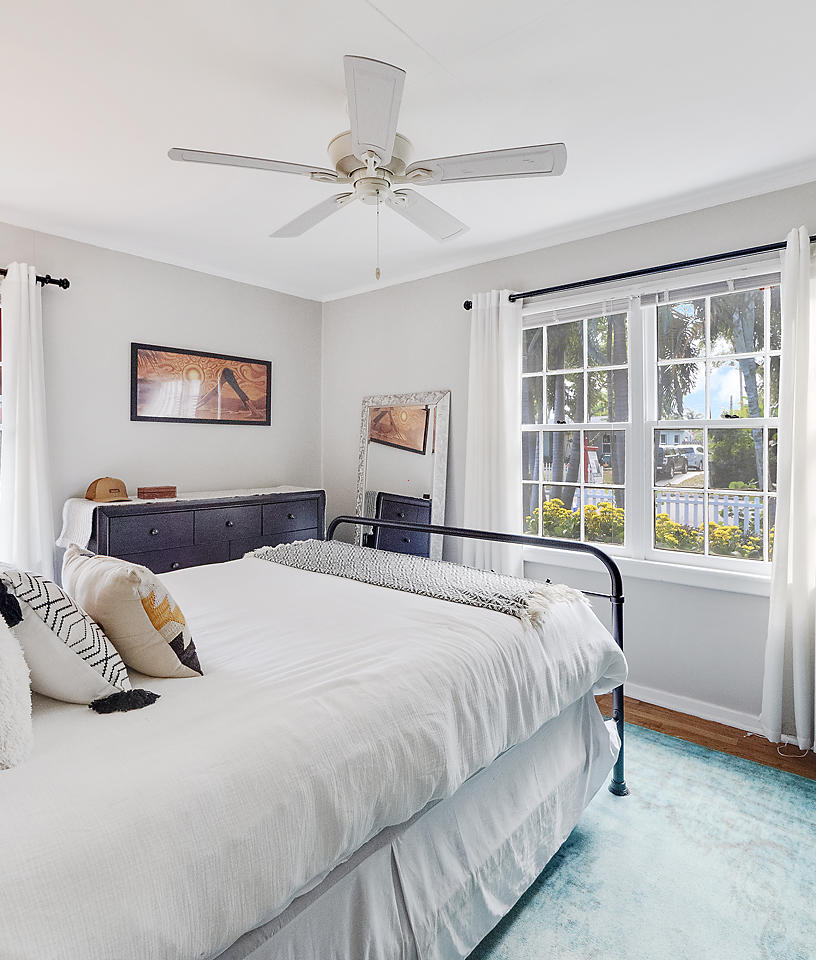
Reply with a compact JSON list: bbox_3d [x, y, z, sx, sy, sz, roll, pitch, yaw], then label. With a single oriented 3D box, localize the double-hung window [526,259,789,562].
[{"bbox_3d":[1.202,-0.292,2.650,1.540,1.413,0.100,2,3,38],"label":"double-hung window"}]

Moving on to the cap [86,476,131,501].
[{"bbox_3d":[-1.582,0.050,2.735,0.250,0.133,0.180,1,3,30],"label":"cap"}]

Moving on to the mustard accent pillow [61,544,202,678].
[{"bbox_3d":[-0.792,0.387,1.475,0.390,0.380,0.165,0,31,44],"label":"mustard accent pillow"}]

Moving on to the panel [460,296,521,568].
[{"bbox_3d":[0.486,-0.074,3.071,0.418,2.090,0.120,2,3,38],"label":"panel"}]

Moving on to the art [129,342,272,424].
[{"bbox_3d":[-1.304,-0.596,3.376,0.030,0.465,0.937,2,3,44],"label":"art"}]

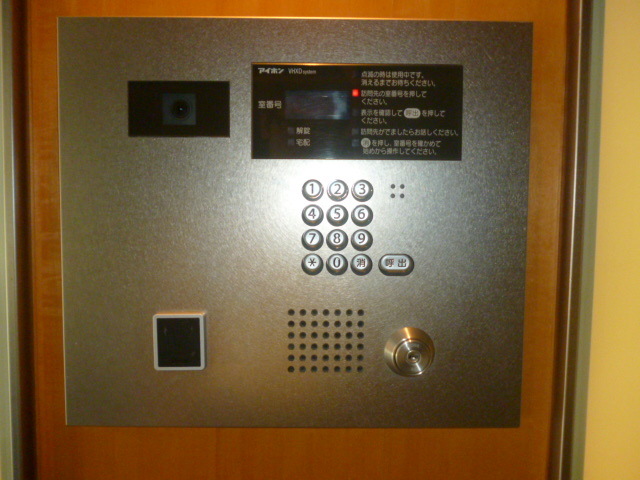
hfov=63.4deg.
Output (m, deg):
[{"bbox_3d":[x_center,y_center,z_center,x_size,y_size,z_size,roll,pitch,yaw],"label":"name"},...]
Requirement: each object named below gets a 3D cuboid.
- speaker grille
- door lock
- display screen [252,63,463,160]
[{"bbox_3d":[0.005,0.085,0.435,0.064,0.054,0.007,0,3,0],"label":"speaker grille"},{"bbox_3d":[0.076,0.095,0.429,0.043,0.043,0.015,0,3,0],"label":"door lock"},{"bbox_3d":[0.031,-0.105,0.424,0.172,0.077,0.009,0,3,0],"label":"display screen"}]

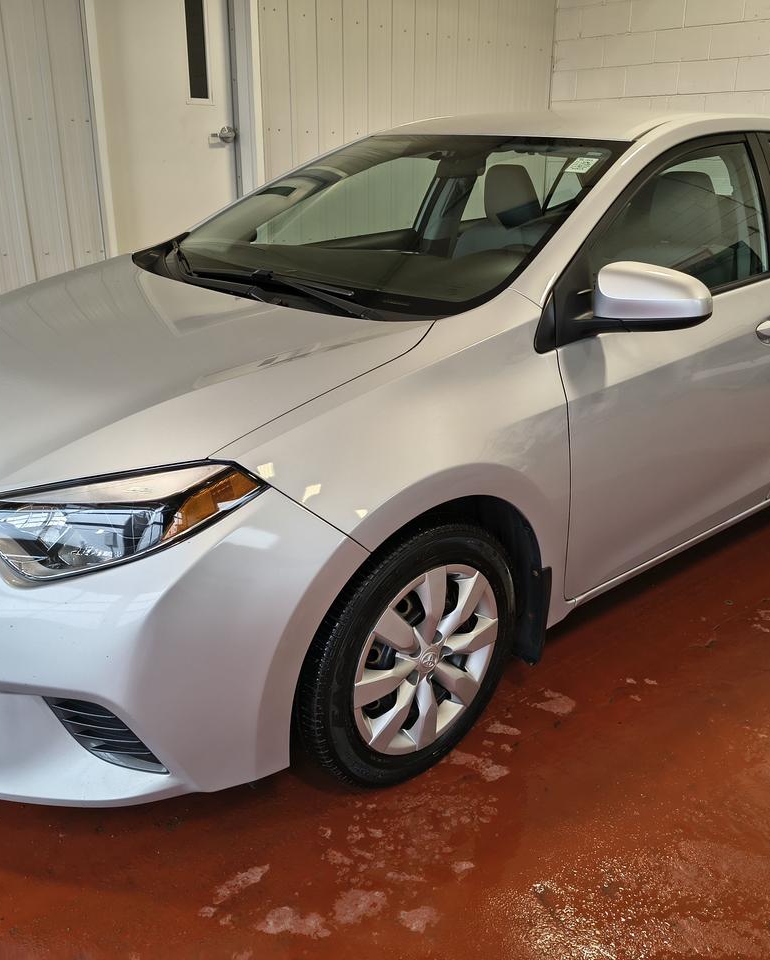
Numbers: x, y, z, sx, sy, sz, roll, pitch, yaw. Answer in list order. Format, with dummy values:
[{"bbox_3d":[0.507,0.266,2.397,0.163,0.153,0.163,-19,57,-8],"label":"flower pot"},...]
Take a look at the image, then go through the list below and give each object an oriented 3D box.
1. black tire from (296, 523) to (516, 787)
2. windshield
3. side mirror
[{"bbox_3d":[0.026,0.359,1.993,0.632,0.626,0.210,-18,27,-40],"label":"black tire"},{"bbox_3d":[0.009,-0.808,2.615,0.870,0.100,1.490,-44,41,-23],"label":"windshield"},{"bbox_3d":[0.588,-0.416,2.000,0.240,0.165,0.190,17,26,37],"label":"side mirror"}]

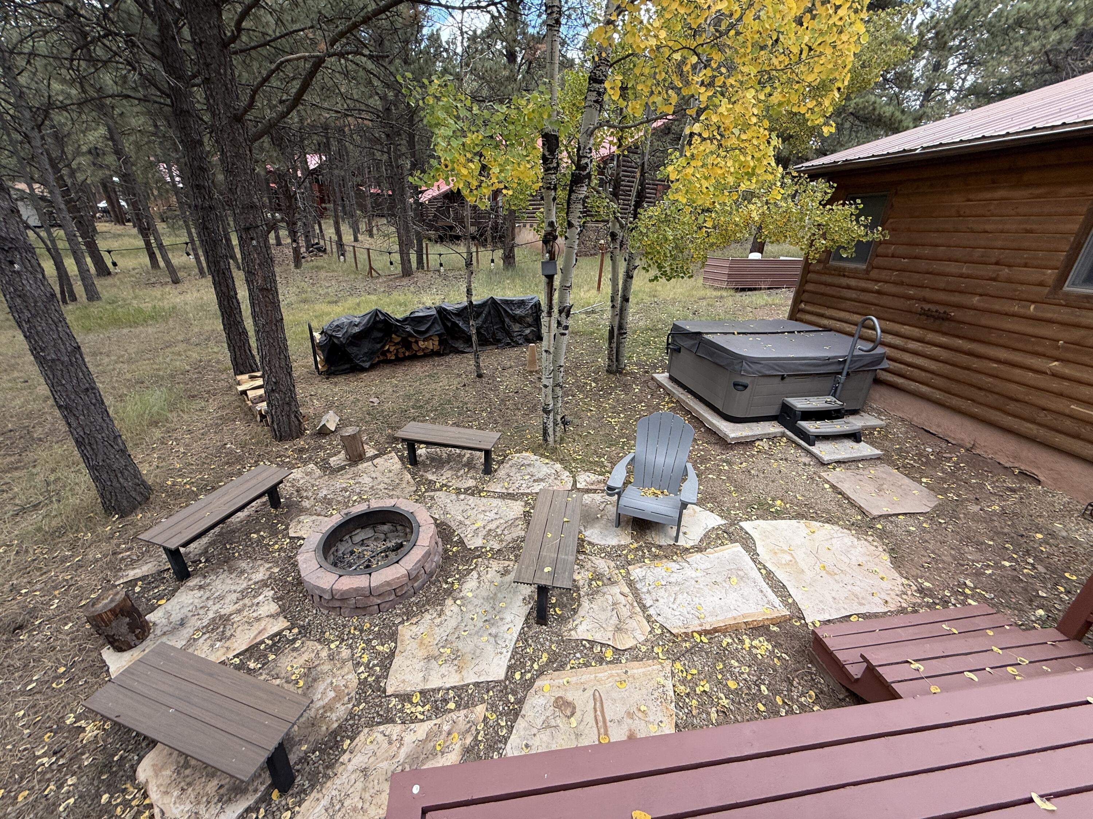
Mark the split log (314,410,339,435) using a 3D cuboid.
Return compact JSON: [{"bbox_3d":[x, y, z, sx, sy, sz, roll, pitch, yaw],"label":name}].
[{"bbox_3d":[-3.249,0.177,6.569,0.250,0.165,0.430,-4,24,-12],"label":"split log"}]

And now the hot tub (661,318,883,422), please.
[{"bbox_3d":[3.525,-0.754,7.300,2.300,0.970,2.250,-4,24,-12],"label":"hot tub"}]

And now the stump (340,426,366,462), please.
[{"bbox_3d":[-2.480,0.443,5.665,0.245,0.387,0.245,1,24,0],"label":"stump"}]

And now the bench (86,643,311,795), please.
[{"bbox_3d":[-2.020,1.923,2.661,1.220,0.490,0.425,9,25,15],"label":"bench"}]

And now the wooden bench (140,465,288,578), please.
[{"bbox_3d":[-3.057,1.075,4.280,0.425,0.450,1.220,9,25,15],"label":"wooden bench"}]

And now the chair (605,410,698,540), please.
[{"bbox_3d":[1.142,0.669,4.614,0.800,0.960,0.900,10,26,18],"label":"chair"}]

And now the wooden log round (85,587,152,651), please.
[{"bbox_3d":[-3.200,1.580,3.310,0.250,0.405,0.250,-2,26,1],"label":"wooden log round"}]

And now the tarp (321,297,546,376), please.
[{"bbox_3d":[-2.336,-1.791,9.815,4.900,1.050,0.650,-14,28,-30],"label":"tarp"}]

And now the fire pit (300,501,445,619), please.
[{"bbox_3d":[-1.595,1.307,4.089,1.250,0.300,1.250,1,23,-1],"label":"fire pit"}]

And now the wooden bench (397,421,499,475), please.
[{"bbox_3d":[-1.204,0.535,5.538,1.225,0.485,0.430,6,24,11],"label":"wooden bench"}]

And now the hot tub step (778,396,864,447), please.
[{"bbox_3d":[3.739,0.135,6.006,0.745,0.376,0.690,-2,24,-8],"label":"hot tub step"}]

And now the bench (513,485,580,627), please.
[{"bbox_3d":[0.057,1.269,3.905,0.425,0.475,1.220,5,24,7],"label":"bench"}]

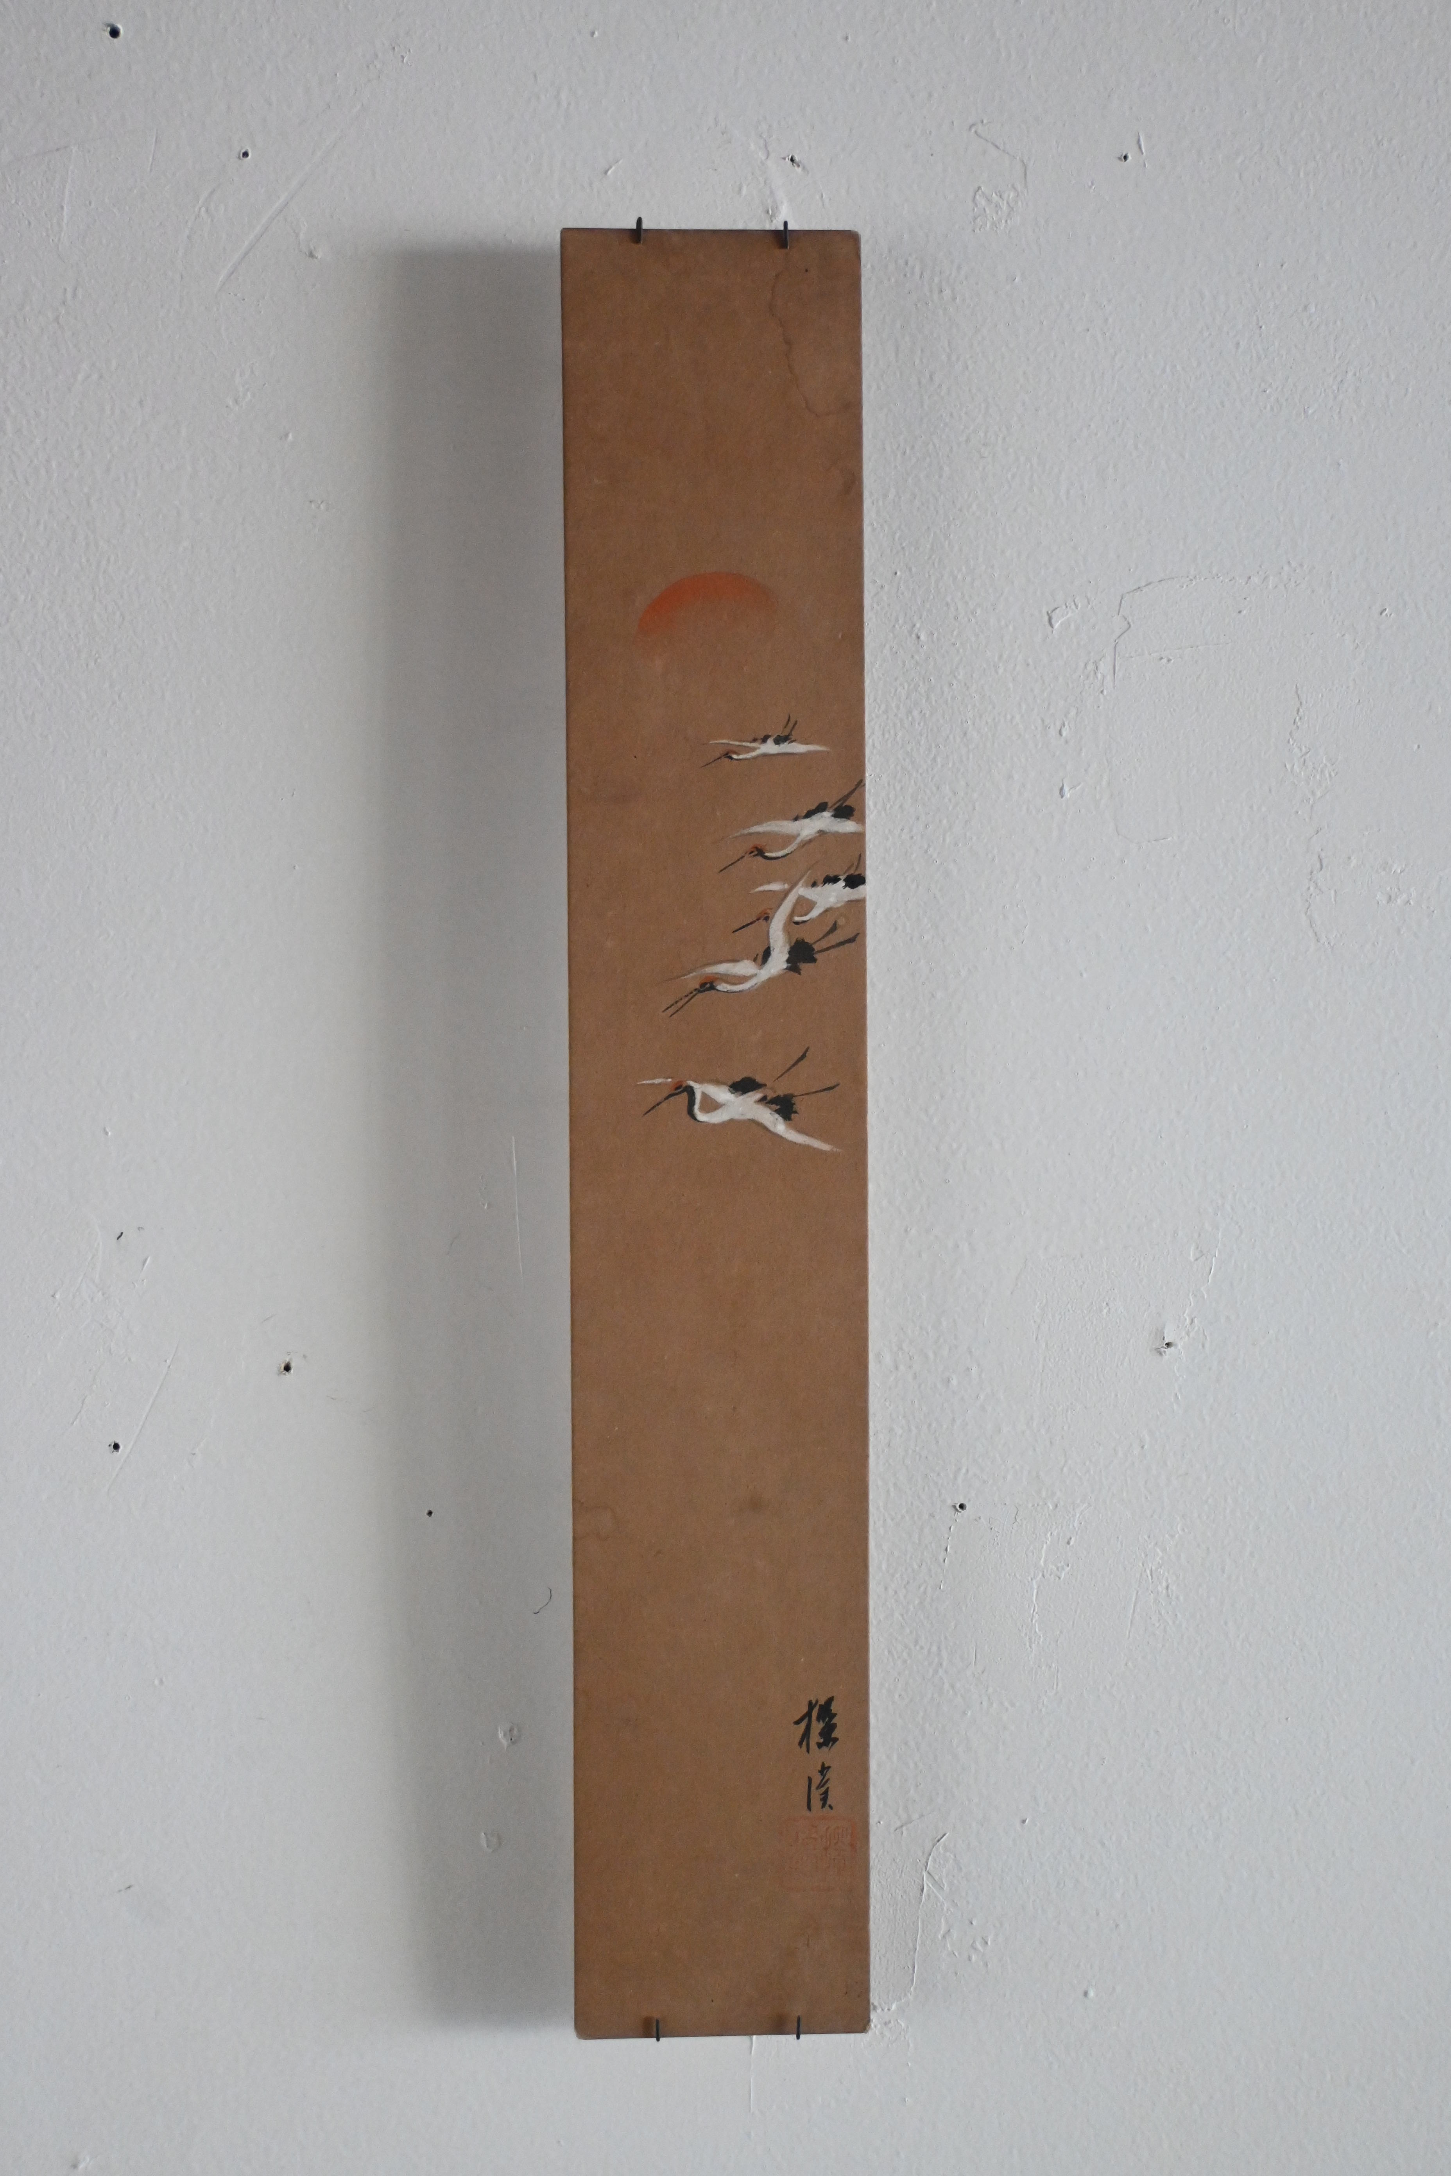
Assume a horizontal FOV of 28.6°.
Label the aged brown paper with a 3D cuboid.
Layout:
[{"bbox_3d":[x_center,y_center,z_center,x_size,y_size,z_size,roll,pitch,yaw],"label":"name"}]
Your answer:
[{"bbox_3d":[-0.002,0.009,0.574,0.060,0.363,0.005,0,1,-1],"label":"aged brown paper"}]

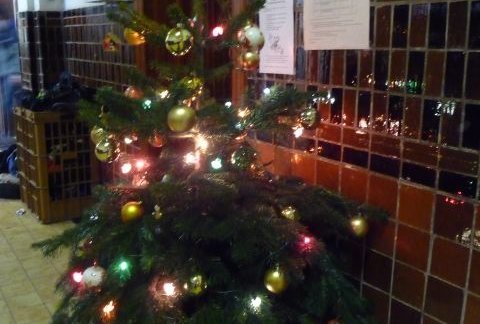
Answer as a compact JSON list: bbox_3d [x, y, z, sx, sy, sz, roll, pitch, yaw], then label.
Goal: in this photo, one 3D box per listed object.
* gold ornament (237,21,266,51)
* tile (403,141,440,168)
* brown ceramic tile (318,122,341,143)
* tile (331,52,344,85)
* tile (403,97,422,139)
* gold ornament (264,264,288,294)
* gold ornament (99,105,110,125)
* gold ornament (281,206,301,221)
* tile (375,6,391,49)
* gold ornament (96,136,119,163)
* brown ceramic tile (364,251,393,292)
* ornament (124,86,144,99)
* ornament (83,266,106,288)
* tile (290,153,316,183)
[{"bbox_3d":[0.032,-0.365,1.520,0.079,0.081,0.079,0,14,1],"label":"gold ornament"},{"bbox_3d":[0.510,-0.027,1.457,0.012,0.060,0.118,-9,16,-32],"label":"tile"},{"bbox_3d":[0.309,-0.098,1.764,0.012,0.060,0.118,-10,17,-33],"label":"brown ceramic tile"},{"bbox_3d":[0.319,-0.303,1.666,0.010,0.120,0.058,-8,15,-31],"label":"tile"},{"bbox_3d":[0.483,-0.124,1.437,0.010,0.120,0.058,-8,15,-31],"label":"tile"},{"bbox_3d":[0.096,0.311,1.365,0.062,0.076,0.062,1,13,4],"label":"gold ornament"},{"bbox_3d":[-0.421,-0.148,1.610,0.044,0.060,0.044,0,13,0],"label":"gold ornament"},{"bbox_3d":[0.150,0.153,1.540,0.058,0.055,0.058,0,13,0],"label":"gold ornament"},{"bbox_3d":[0.418,-0.389,1.489,0.010,0.122,0.058,-9,16,-31],"label":"tile"},{"bbox_3d":[-0.417,-0.038,1.630,0.079,0.086,0.079,-4,14,-14],"label":"gold ornament"},{"bbox_3d":[0.445,0.348,1.655,0.012,0.120,0.117,-9,16,-32],"label":"brown ceramic tile"},{"bbox_3d":[-0.322,-0.204,1.580,0.060,0.058,0.060,0,13,0],"label":"ornament"},{"bbox_3d":[-0.402,0.318,1.430,0.063,0.064,0.063,0,13,0],"label":"ornament"},{"bbox_3d":[0.236,0.029,1.908,0.010,0.120,0.117,-9,16,-32],"label":"tile"}]

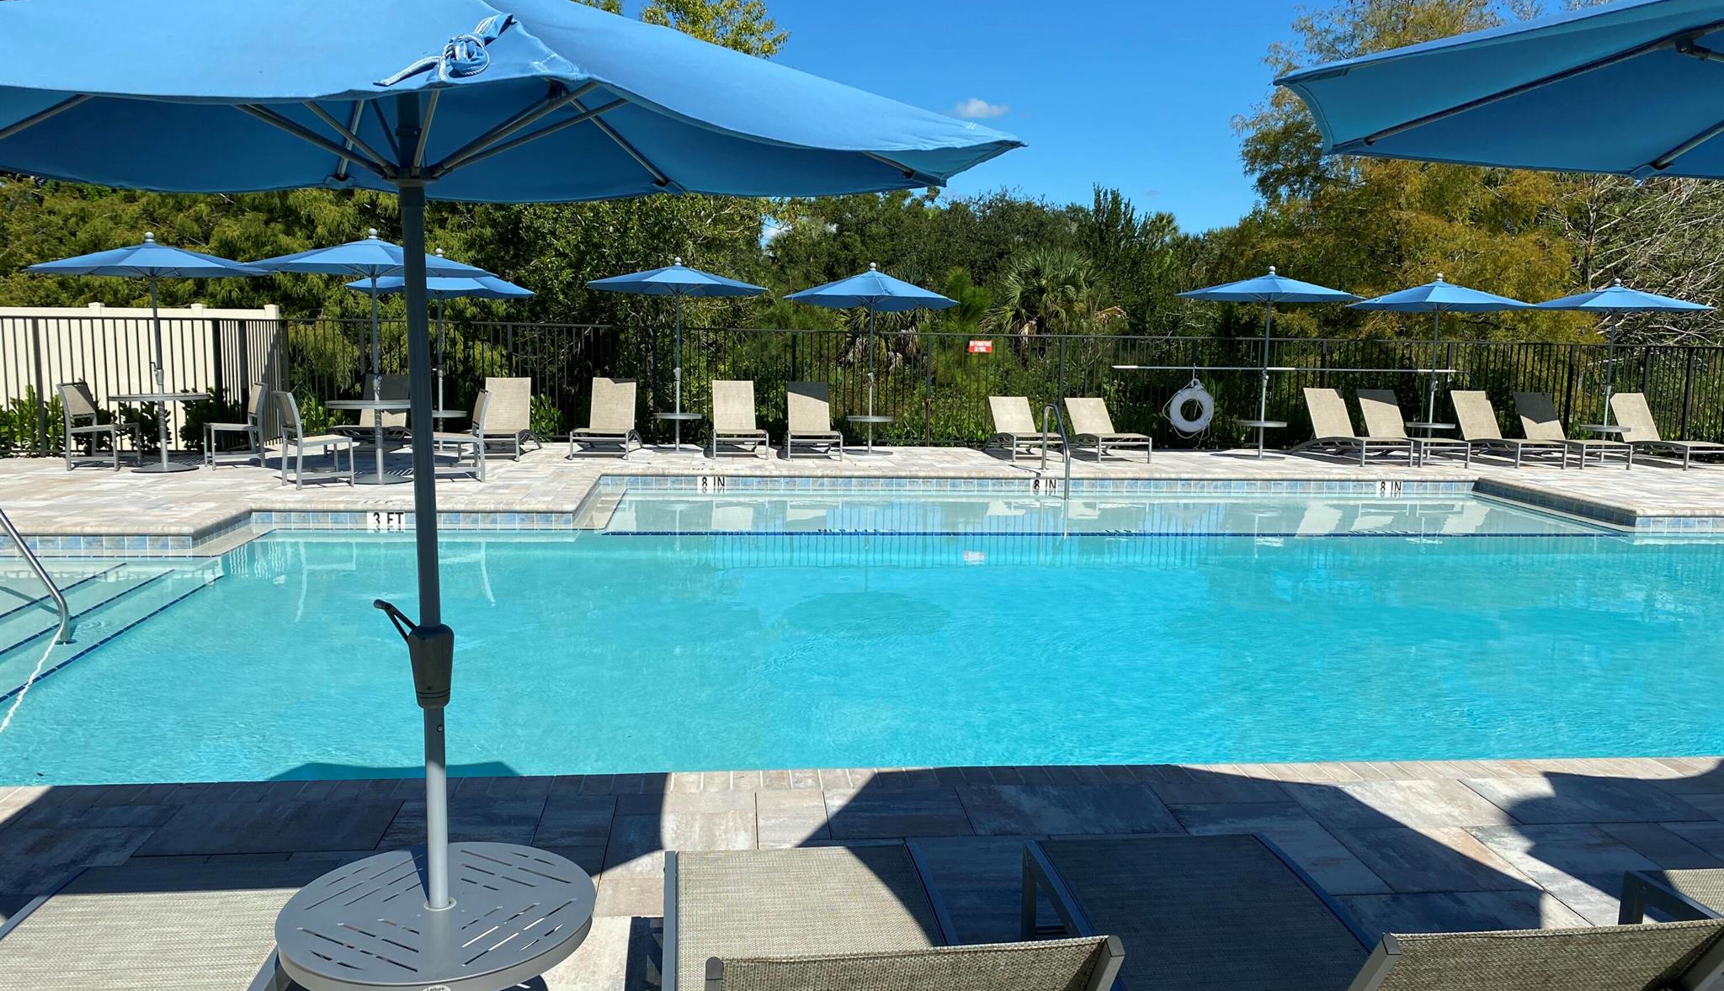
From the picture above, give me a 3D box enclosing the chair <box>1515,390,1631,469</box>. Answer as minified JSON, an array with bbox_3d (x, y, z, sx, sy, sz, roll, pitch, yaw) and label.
[{"bbox_3d":[9.242,-0.879,17.045,0.670,0.910,1.800,0,7,-6],"label":"chair"}]

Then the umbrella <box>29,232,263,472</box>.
[{"bbox_3d":[-7.102,-1.455,13.054,2.200,2.380,2.200,0,7,-6],"label":"umbrella"}]

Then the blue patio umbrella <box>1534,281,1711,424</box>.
[{"bbox_3d":[9.778,-1.726,16.890,2.200,2.180,2.200,0,7,-6],"label":"blue patio umbrella"}]

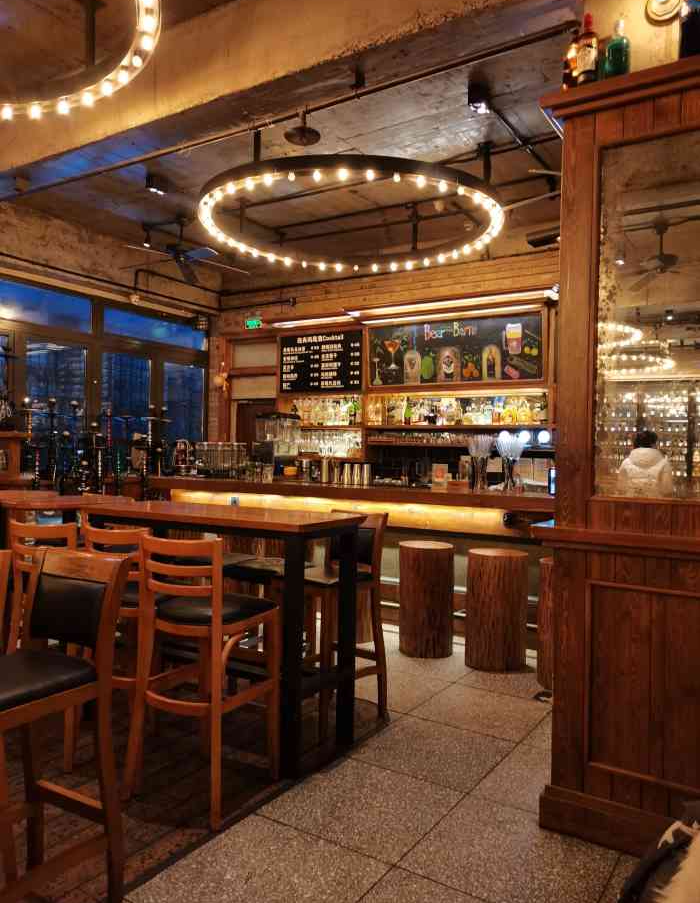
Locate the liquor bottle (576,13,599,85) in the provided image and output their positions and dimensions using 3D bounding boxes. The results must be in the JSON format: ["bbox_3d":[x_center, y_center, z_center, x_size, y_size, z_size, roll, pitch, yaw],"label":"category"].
[{"bbox_3d":[0.888,-1.497,2.620,0.083,0.287,0.083,1,0,23],"label":"liquor bottle"}]

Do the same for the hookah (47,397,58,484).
[{"bbox_3d":[-2.419,-0.077,5.700,0.140,0.724,0.140,1,0,33],"label":"hookah"}]

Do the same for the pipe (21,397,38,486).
[{"bbox_3d":[-2.744,-0.086,6.000,0.165,0.740,0.165,1,0,32],"label":"pipe"}]

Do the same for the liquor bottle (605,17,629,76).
[{"bbox_3d":[0.942,-1.392,2.466,0.085,0.264,0.085,1,0,33],"label":"liquor bottle"}]

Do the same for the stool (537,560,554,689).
[{"bbox_3d":[1.323,1.021,4.173,0.380,0.725,0.380,1,0,33],"label":"stool"}]

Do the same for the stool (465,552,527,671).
[{"bbox_3d":[0.955,1.019,4.572,0.380,0.730,0.380,1,0,32],"label":"stool"}]

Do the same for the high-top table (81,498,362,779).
[{"bbox_3d":[-0.682,0.828,3.539,1.480,1.055,0.585,1,0,31],"label":"high-top table"}]

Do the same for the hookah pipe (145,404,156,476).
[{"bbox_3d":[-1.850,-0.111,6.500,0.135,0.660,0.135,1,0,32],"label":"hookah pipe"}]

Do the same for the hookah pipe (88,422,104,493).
[{"bbox_3d":[-2.242,0.053,6.200,0.150,0.630,0.150,1,0,32],"label":"hookah pipe"}]

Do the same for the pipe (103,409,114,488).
[{"bbox_3d":[-1.998,-0.037,5.800,0.130,0.670,0.130,1,0,33],"label":"pipe"}]

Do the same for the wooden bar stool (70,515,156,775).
[{"bbox_3d":[-0.896,0.816,3.024,0.430,1.030,0.490,1,0,27],"label":"wooden bar stool"}]

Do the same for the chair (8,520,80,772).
[{"bbox_3d":[-1.215,0.822,3.203,0.440,1.050,0.490,1,0,23],"label":"chair"}]

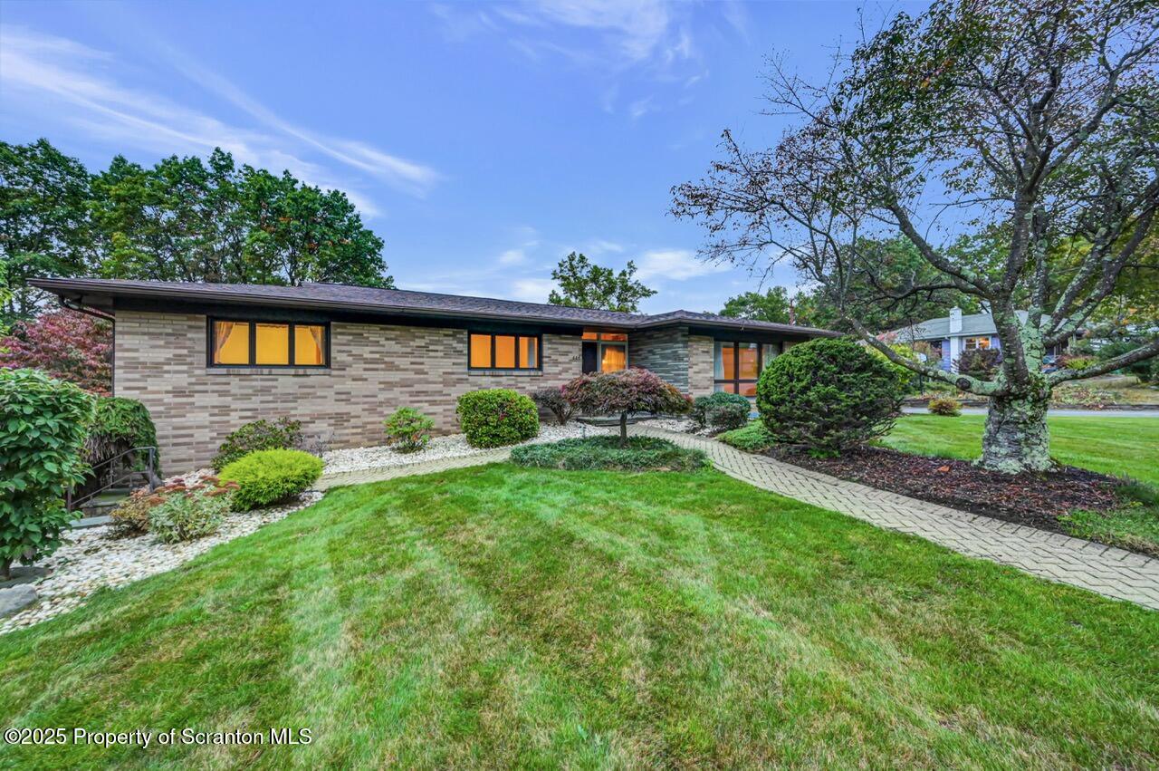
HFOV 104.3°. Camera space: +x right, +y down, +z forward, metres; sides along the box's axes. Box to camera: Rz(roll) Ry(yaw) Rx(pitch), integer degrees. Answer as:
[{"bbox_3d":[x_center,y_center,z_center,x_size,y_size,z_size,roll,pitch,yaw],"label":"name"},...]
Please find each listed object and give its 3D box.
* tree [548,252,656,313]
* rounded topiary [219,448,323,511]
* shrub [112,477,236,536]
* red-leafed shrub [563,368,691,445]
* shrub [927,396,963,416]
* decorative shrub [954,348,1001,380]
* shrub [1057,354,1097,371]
[{"bbox_3d":[1.400,-3.300,28.000,7.200,9.800,7.000,0,1,3],"label":"tree"},{"bbox_3d":[-4.070,1.200,5.950,1.200,0.720,1.150,-1,1,-34],"label":"rounded topiary"},{"bbox_3d":[-4.750,1.360,5.300,1.250,0.580,1.050,-1,1,-42],"label":"shrub"},{"bbox_3d":[0.930,0.400,8.800,2.450,1.500,2.300,0,1,6],"label":"red-leafed shrub"},{"bbox_3d":[12.550,0.720,15.500,1.000,0.700,1.000,1,1,39],"label":"shrub"},{"bbox_3d":[22.900,-1.200,26.000,2.400,1.900,2.200,1,1,41],"label":"decorative shrub"},{"bbox_3d":[32.100,-1.400,29.000,2.000,1.250,2.300,-1,1,-42],"label":"shrub"}]

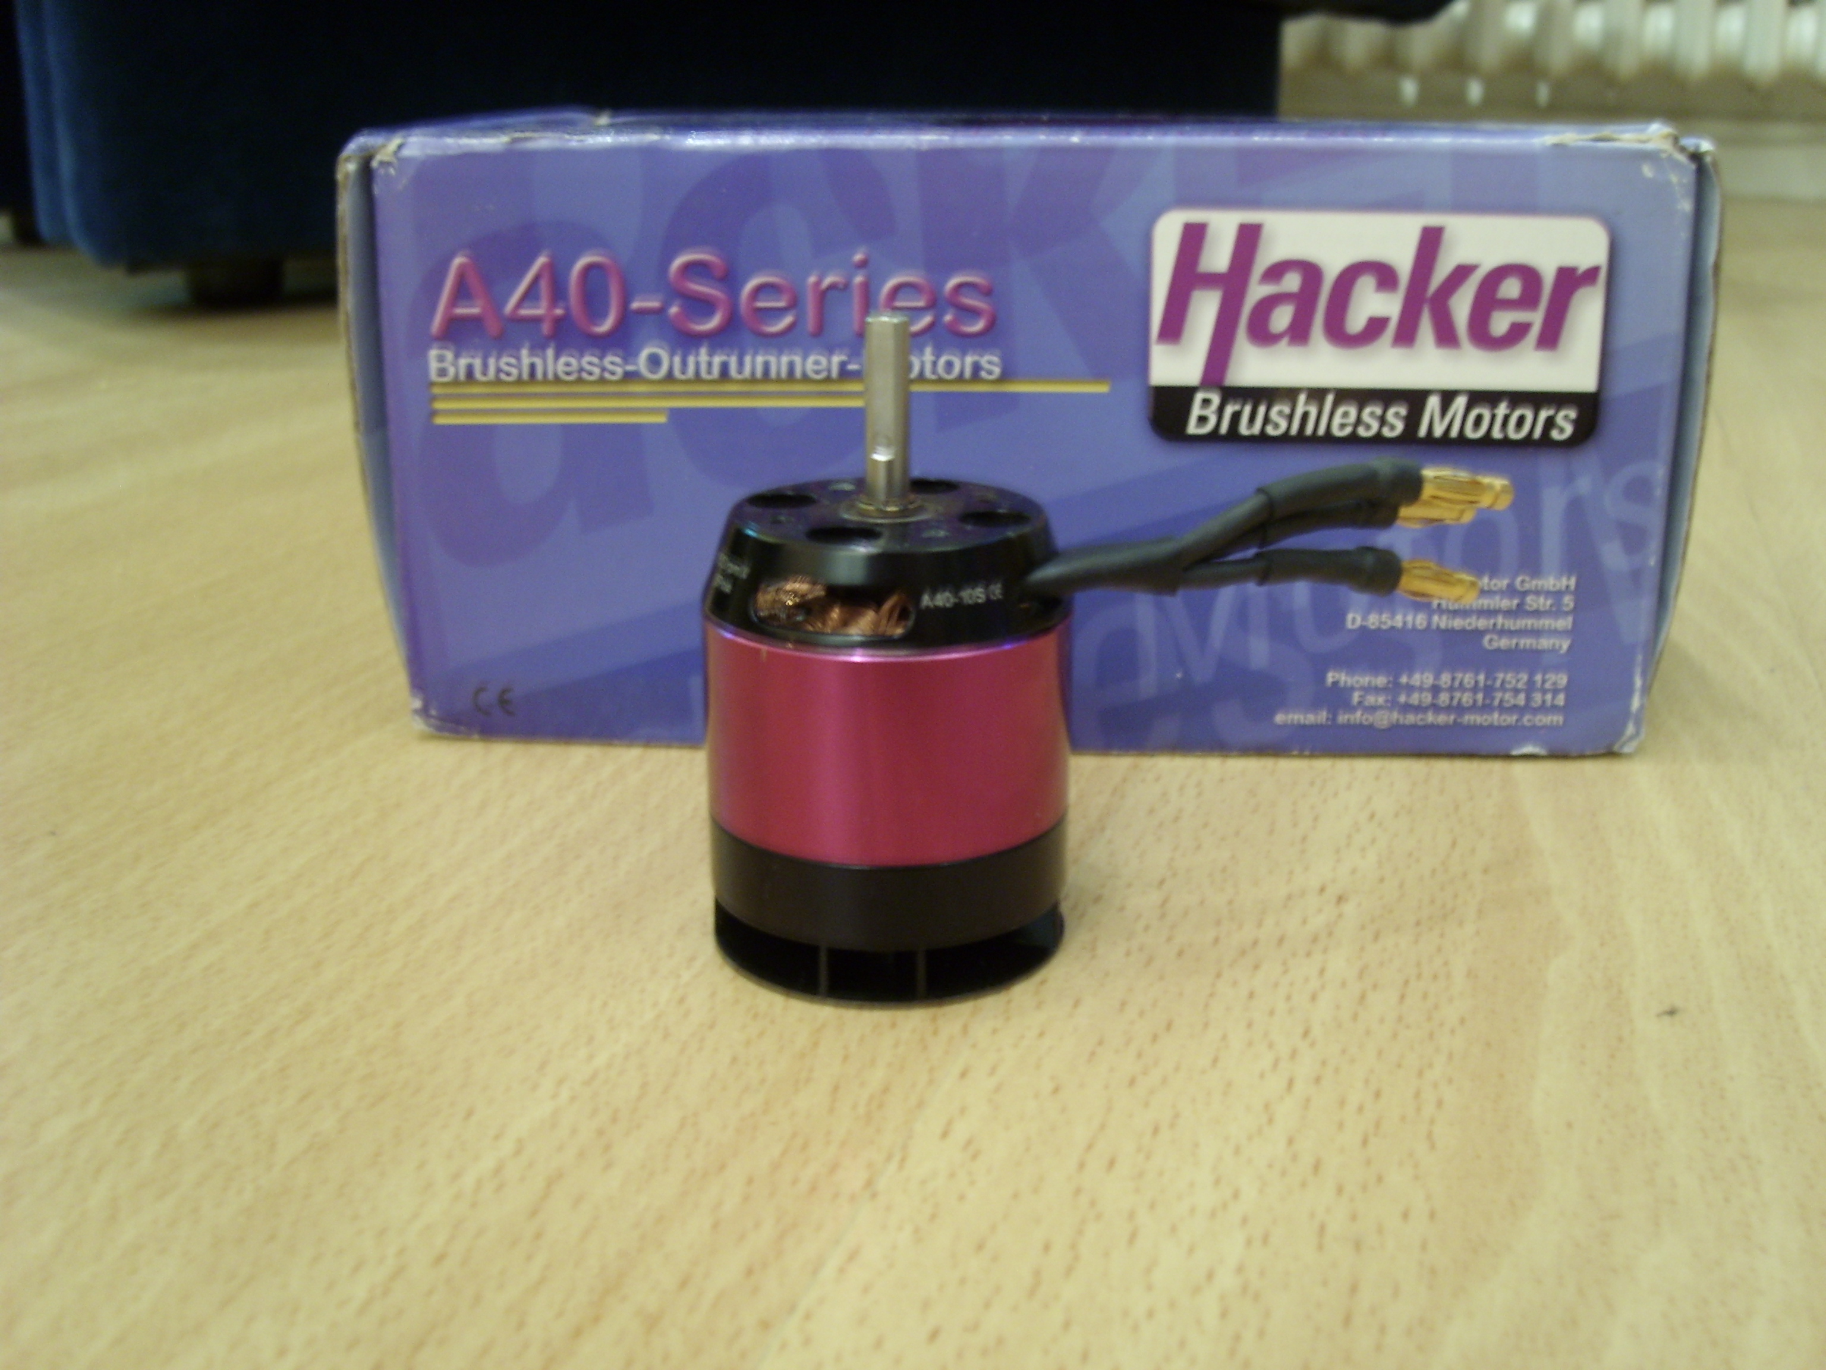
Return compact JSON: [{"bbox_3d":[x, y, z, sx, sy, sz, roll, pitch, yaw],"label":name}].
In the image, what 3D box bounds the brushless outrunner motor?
[{"bbox_3d":[0.021,-0.005,0.211,0.091,0.073,0.043,0,19,0],"label":"brushless outrunner motor"}]

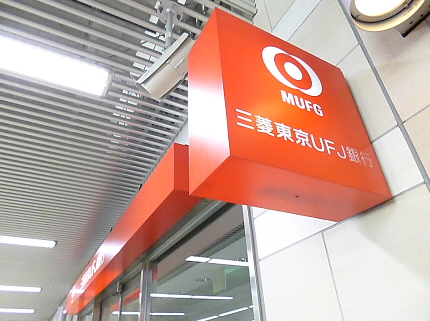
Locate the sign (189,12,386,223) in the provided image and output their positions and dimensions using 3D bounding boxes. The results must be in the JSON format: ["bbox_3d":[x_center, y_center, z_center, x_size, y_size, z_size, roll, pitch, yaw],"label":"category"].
[{"bbox_3d":[0.238,-0.150,1.087,0.620,0.626,0.223,14,-37,-25],"label":"sign"}]

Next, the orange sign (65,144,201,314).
[{"bbox_3d":[-1.780,1.750,4.692,0.270,0.410,6.736,14,-37,-25],"label":"orange sign"}]

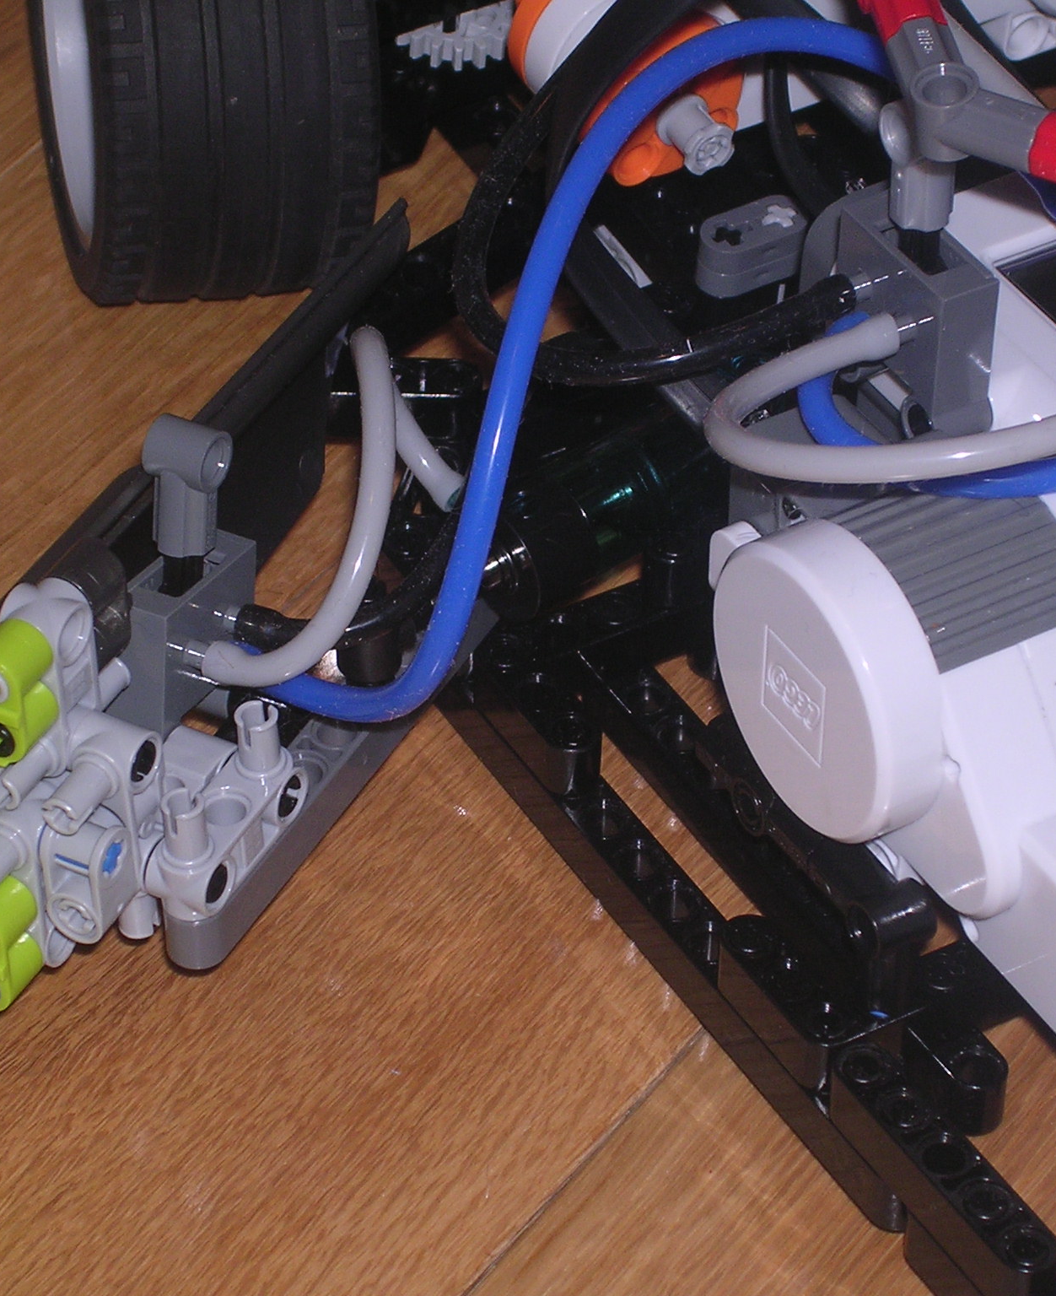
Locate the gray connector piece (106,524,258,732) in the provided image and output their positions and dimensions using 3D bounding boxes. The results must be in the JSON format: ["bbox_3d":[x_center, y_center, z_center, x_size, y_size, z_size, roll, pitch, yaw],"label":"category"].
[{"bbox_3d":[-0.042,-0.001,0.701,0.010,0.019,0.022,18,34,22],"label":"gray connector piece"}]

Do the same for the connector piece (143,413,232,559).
[{"bbox_3d":[-0.041,-0.020,0.690,0.008,0.016,0.007,18,34,22],"label":"connector piece"}]

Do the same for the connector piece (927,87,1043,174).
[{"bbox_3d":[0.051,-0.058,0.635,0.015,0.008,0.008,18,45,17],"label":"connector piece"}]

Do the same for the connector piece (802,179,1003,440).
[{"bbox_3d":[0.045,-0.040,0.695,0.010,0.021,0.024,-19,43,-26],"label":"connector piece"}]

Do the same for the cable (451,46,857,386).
[{"bbox_3d":[0.005,-0.052,0.701,0.042,0.018,0.073,-19,46,-22],"label":"cable"}]

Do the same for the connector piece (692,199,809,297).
[{"bbox_3d":[0.029,-0.052,0.743,0.016,0.008,0.008,-21,47,-23],"label":"connector piece"}]

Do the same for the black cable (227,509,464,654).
[{"bbox_3d":[-0.019,-0.008,0.694,0.040,0.008,0.013,-33,53,-32],"label":"black cable"}]

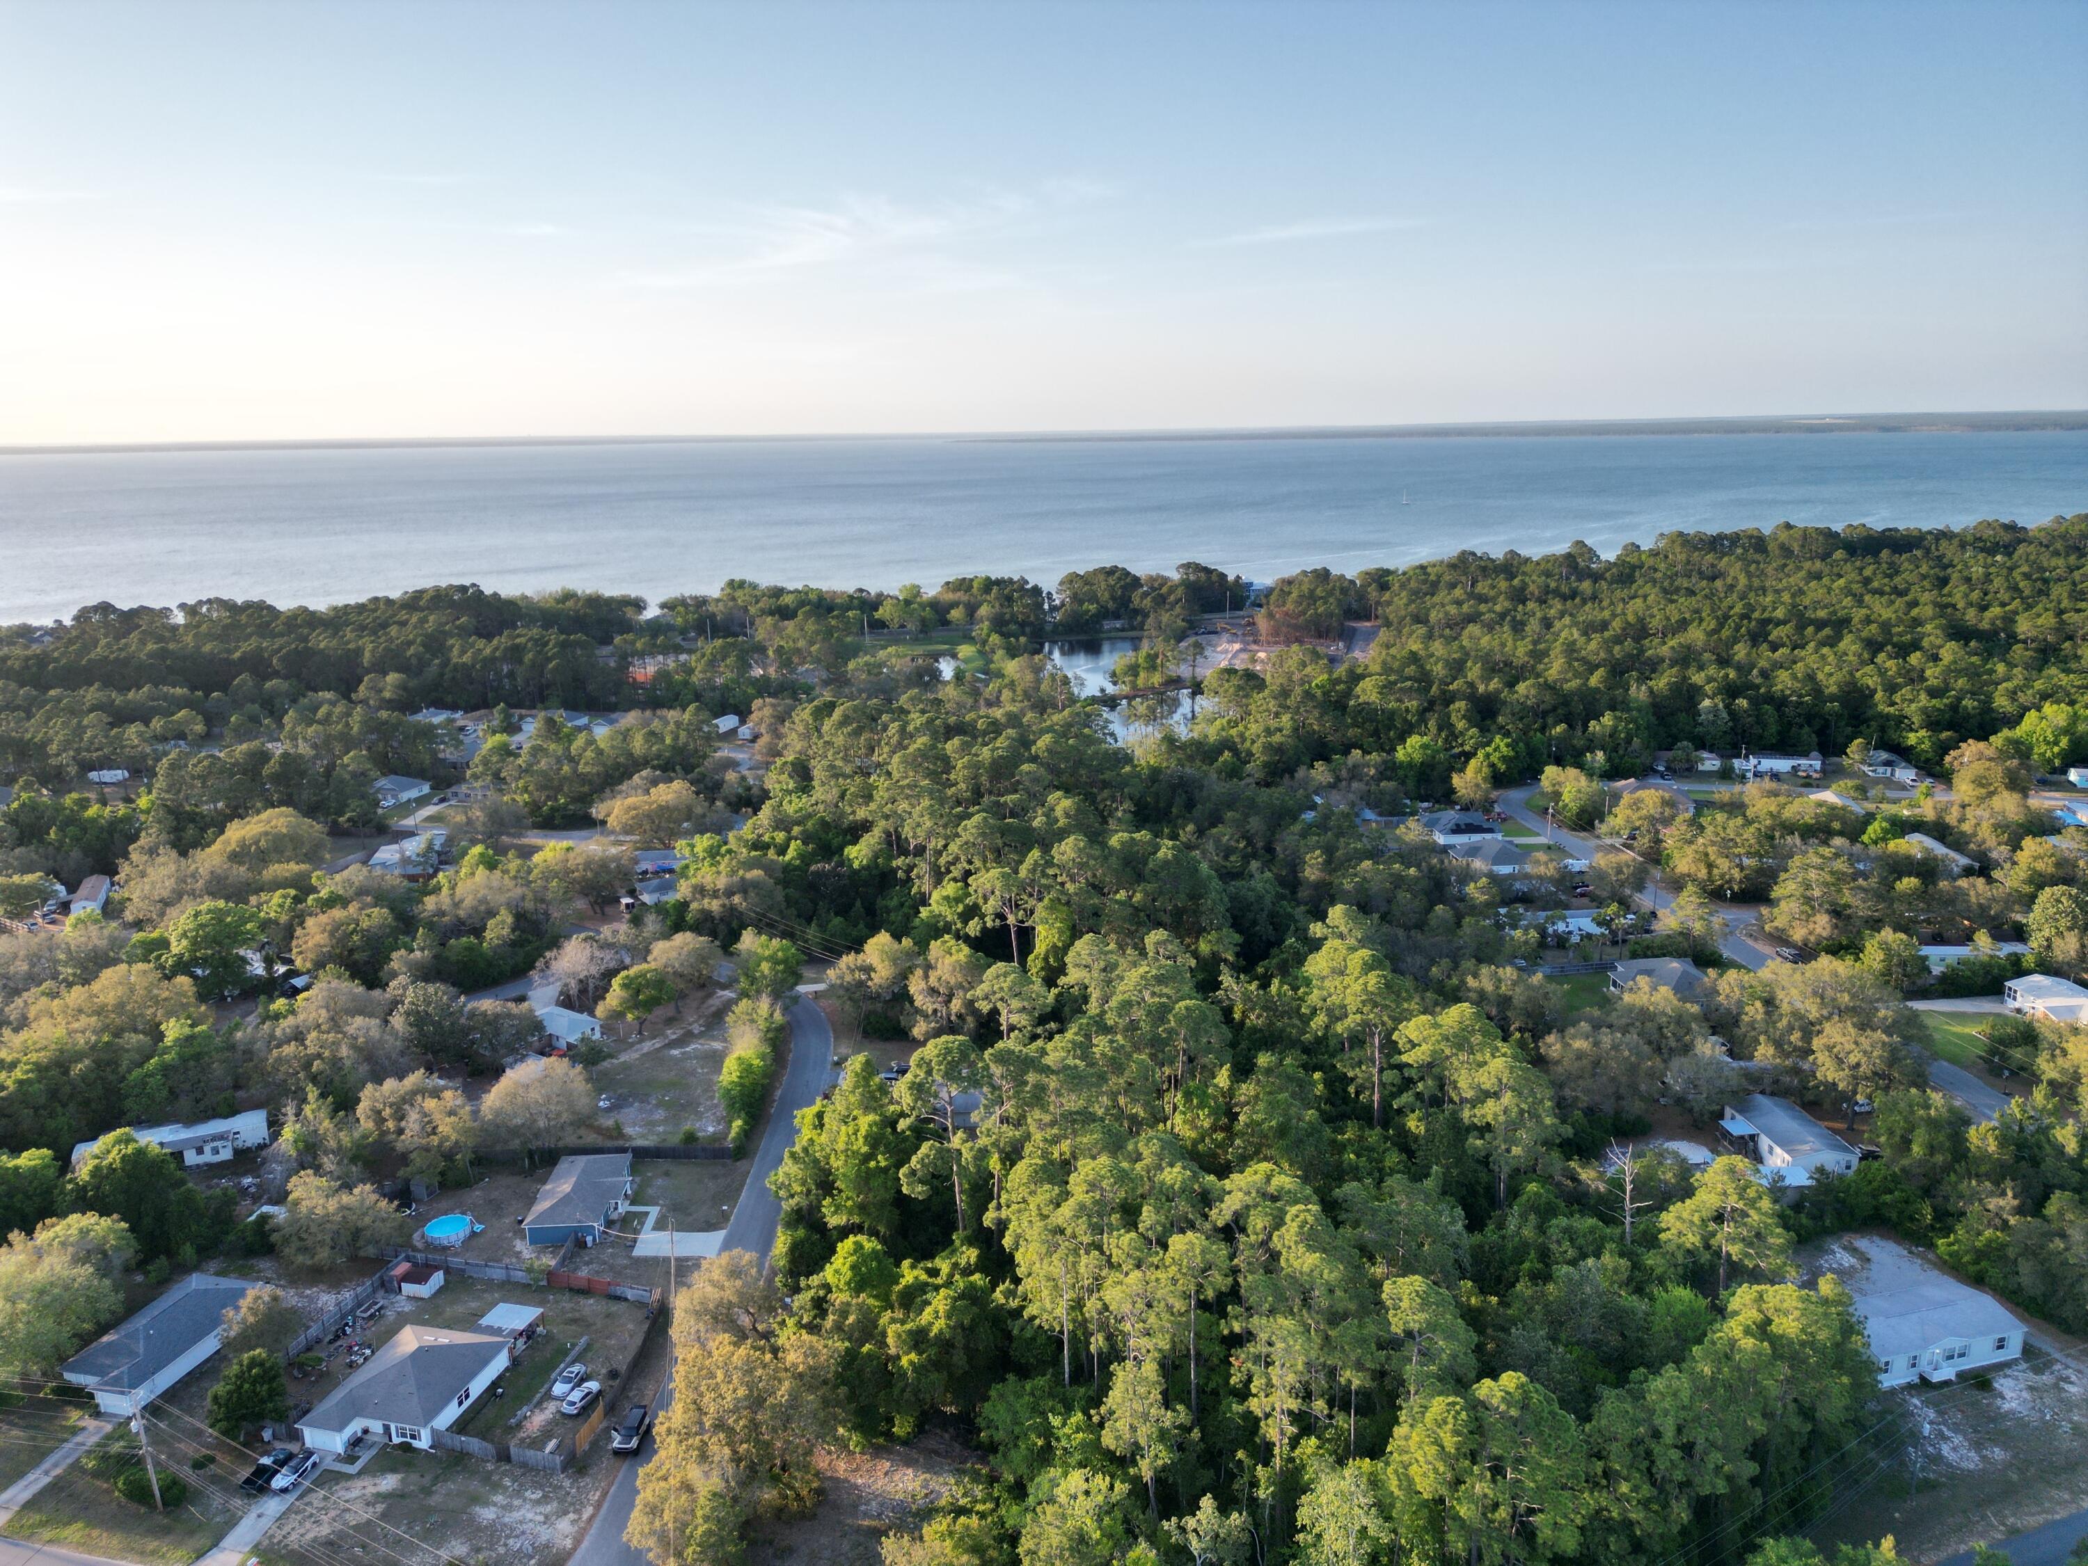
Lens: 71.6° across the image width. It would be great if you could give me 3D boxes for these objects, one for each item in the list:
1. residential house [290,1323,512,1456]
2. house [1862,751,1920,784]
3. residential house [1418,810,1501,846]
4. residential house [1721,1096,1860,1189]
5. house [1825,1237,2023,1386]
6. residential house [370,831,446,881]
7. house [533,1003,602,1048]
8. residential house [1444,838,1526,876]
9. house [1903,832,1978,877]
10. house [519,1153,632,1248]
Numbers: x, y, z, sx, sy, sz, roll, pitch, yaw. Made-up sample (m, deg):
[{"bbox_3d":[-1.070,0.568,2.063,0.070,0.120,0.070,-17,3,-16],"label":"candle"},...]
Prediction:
[{"bbox_3d":[-60.212,56.935,137.423,11.900,5.050,15.800,3,14,14],"label":"residential house"},{"bbox_3d":[215.083,-5.275,370.950,11.800,4.900,18.000,3,14,15],"label":"house"},{"bbox_3d":[92.276,9.454,319.537,14.010,4.800,16.150,-2,14,-4],"label":"residential house"},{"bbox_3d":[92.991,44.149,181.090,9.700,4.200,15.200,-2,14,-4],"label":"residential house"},{"bbox_3d":[86.497,53.784,142.507,17.200,4.300,8.600,-4,14,-13],"label":"house"},{"bbox_3d":[-135.694,15.414,310.393,13.500,4.500,16.000,-3,14,-7],"label":"residential house"},{"bbox_3d":[-73.417,37.171,220.387,13.000,3.800,7.100,8,17,32],"label":"house"},{"bbox_3d":[92.014,14.681,298.307,15.110,4.900,15.650,-2,14,-4],"label":"residential house"},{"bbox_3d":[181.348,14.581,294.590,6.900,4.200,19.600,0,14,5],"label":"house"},{"bbox_3d":[-54.444,48.467,171.872,10.100,4.700,16.200,-1,14,-2],"label":"house"}]

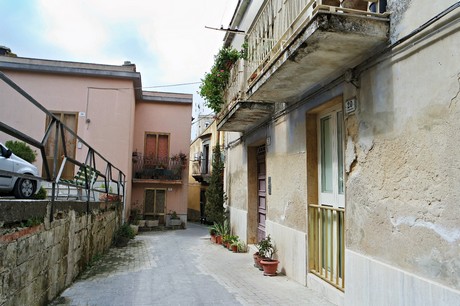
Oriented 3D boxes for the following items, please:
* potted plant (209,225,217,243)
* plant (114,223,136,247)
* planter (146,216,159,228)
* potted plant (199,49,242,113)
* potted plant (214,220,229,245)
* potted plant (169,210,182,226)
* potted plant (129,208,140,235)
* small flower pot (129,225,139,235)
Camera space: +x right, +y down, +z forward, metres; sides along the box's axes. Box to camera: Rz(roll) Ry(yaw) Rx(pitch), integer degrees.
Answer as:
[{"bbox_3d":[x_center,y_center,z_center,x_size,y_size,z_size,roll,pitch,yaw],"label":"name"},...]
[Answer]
[{"bbox_3d":[-0.605,2.785,10.600,0.280,0.600,0.280,2,-5,-11],"label":"potted plant"},{"bbox_3d":[-3.409,2.633,9.900,0.560,0.700,0.580,2,-5,-11],"label":"plant"},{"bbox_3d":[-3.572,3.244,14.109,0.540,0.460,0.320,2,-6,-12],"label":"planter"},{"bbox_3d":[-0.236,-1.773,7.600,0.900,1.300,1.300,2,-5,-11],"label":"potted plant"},{"bbox_3d":[-0.286,2.672,10.300,0.460,0.780,0.460,2,-5,-11],"label":"potted plant"},{"bbox_3d":[-2.597,3.121,14.600,0.600,0.750,0.320,2,-5,-11],"label":"potted plant"},{"bbox_3d":[-4.021,2.884,12.900,0.500,1.050,0.500,2,-5,-11],"label":"potted plant"},{"bbox_3d":[-4.031,3.196,12.800,0.400,0.420,0.400,2,-5,-11],"label":"small flower pot"}]

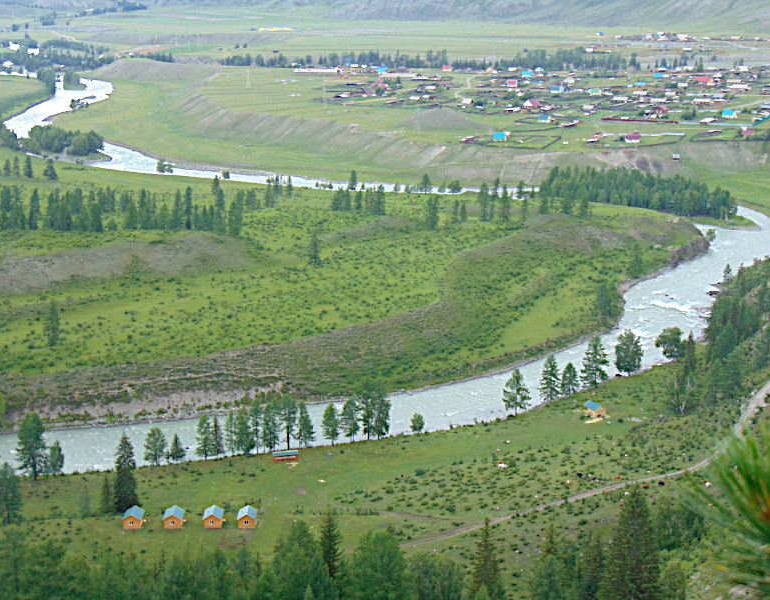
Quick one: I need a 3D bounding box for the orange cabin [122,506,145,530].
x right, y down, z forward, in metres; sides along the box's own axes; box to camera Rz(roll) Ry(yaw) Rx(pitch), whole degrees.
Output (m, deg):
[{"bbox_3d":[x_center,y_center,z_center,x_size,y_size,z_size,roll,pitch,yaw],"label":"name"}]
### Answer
[{"bbox_3d":[-72.948,63.095,402.867,5.479,4.129,7.366,0,15,-1],"label":"orange cabin"}]

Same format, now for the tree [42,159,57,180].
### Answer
[{"bbox_3d":[-205.720,-80.010,850.230,9.520,12.980,9.520,0,14,0],"label":"tree"}]

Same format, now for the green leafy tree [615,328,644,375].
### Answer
[{"bbox_3d":[100.870,21.590,569.000,11.700,20.100,11.340,3,15,10],"label":"green leafy tree"}]

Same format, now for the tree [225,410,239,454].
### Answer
[{"bbox_3d":[-53.060,46.110,480.360,4.850,16.500,4.700,-2,14,-6],"label":"tree"}]

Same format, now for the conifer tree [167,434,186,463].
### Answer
[{"bbox_3d":[-70.750,50.680,473.110,5.630,11.220,5.460,-2,15,-9],"label":"conifer tree"}]

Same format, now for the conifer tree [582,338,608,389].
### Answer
[{"bbox_3d":[80.302,23.581,526.248,10.627,20.338,10.627,0,15,-1],"label":"conifer tree"}]

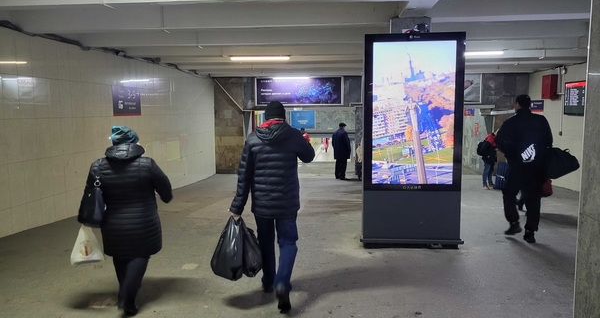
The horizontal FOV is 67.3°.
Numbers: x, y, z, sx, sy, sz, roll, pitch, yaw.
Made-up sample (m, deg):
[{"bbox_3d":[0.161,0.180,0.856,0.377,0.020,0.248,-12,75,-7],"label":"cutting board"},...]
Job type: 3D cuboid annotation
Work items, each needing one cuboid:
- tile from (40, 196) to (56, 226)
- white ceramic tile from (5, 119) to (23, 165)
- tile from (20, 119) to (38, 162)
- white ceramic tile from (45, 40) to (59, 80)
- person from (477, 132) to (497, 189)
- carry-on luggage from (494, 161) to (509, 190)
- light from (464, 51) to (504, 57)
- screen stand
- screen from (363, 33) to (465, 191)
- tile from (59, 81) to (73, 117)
[{"bbox_3d":[-3.865,0.794,6.923,0.012,0.400,0.302,0,6,6],"label":"tile"},{"bbox_3d":[-3.933,-0.243,6.210,0.010,0.600,0.300,0,6,6],"label":"white ceramic tile"},{"bbox_3d":[-3.900,-0.275,6.509,0.010,0.600,0.300,0,6,6],"label":"tile"},{"bbox_3d":[-3.847,-1.538,6.976,0.012,0.602,0.302,0,6,6],"label":"white ceramic tile"},{"bbox_3d":[4.599,0.005,11.023,0.500,1.501,0.460,-2,6,-13],"label":"person"},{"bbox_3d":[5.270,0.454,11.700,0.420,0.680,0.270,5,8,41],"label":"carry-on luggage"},{"bbox_3d":[3.311,-2.034,8.697,1.220,0.080,0.090,0,6,6],"label":"light"},{"bbox_3d":[1.330,0.715,5.496,1.190,0.690,0.300,0,6,6],"label":"screen stand"},{"bbox_3d":[1.345,-0.544,5.382,1.147,1.851,0.150,0,6,6],"label":"screen"},{"bbox_3d":[-3.802,-0.970,7.340,0.010,0.600,0.300,0,6,6],"label":"tile"}]

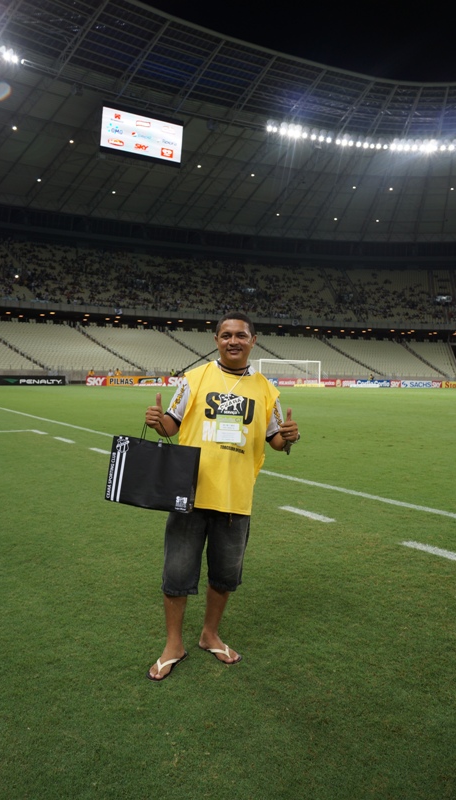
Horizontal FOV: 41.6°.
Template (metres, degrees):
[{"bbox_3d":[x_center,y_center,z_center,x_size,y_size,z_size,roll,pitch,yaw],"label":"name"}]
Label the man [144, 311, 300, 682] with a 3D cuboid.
[{"bbox_3d":[-0.026,0.412,2.844,0.710,1.690,0.470,1,3,-2],"label":"man"}]

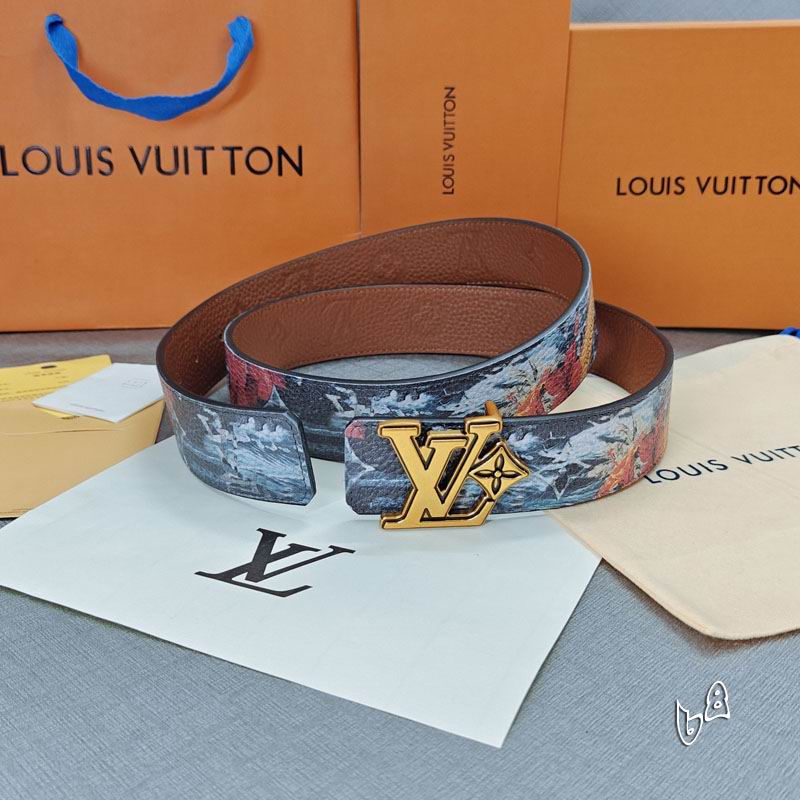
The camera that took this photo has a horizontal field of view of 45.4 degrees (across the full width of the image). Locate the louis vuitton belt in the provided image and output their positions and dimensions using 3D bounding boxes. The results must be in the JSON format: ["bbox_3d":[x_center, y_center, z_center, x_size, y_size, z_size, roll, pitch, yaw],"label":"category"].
[{"bbox_3d":[0.006,-0.022,0.437,0.232,0.072,0.186,0,25,0],"label":"louis vuitton belt"}]

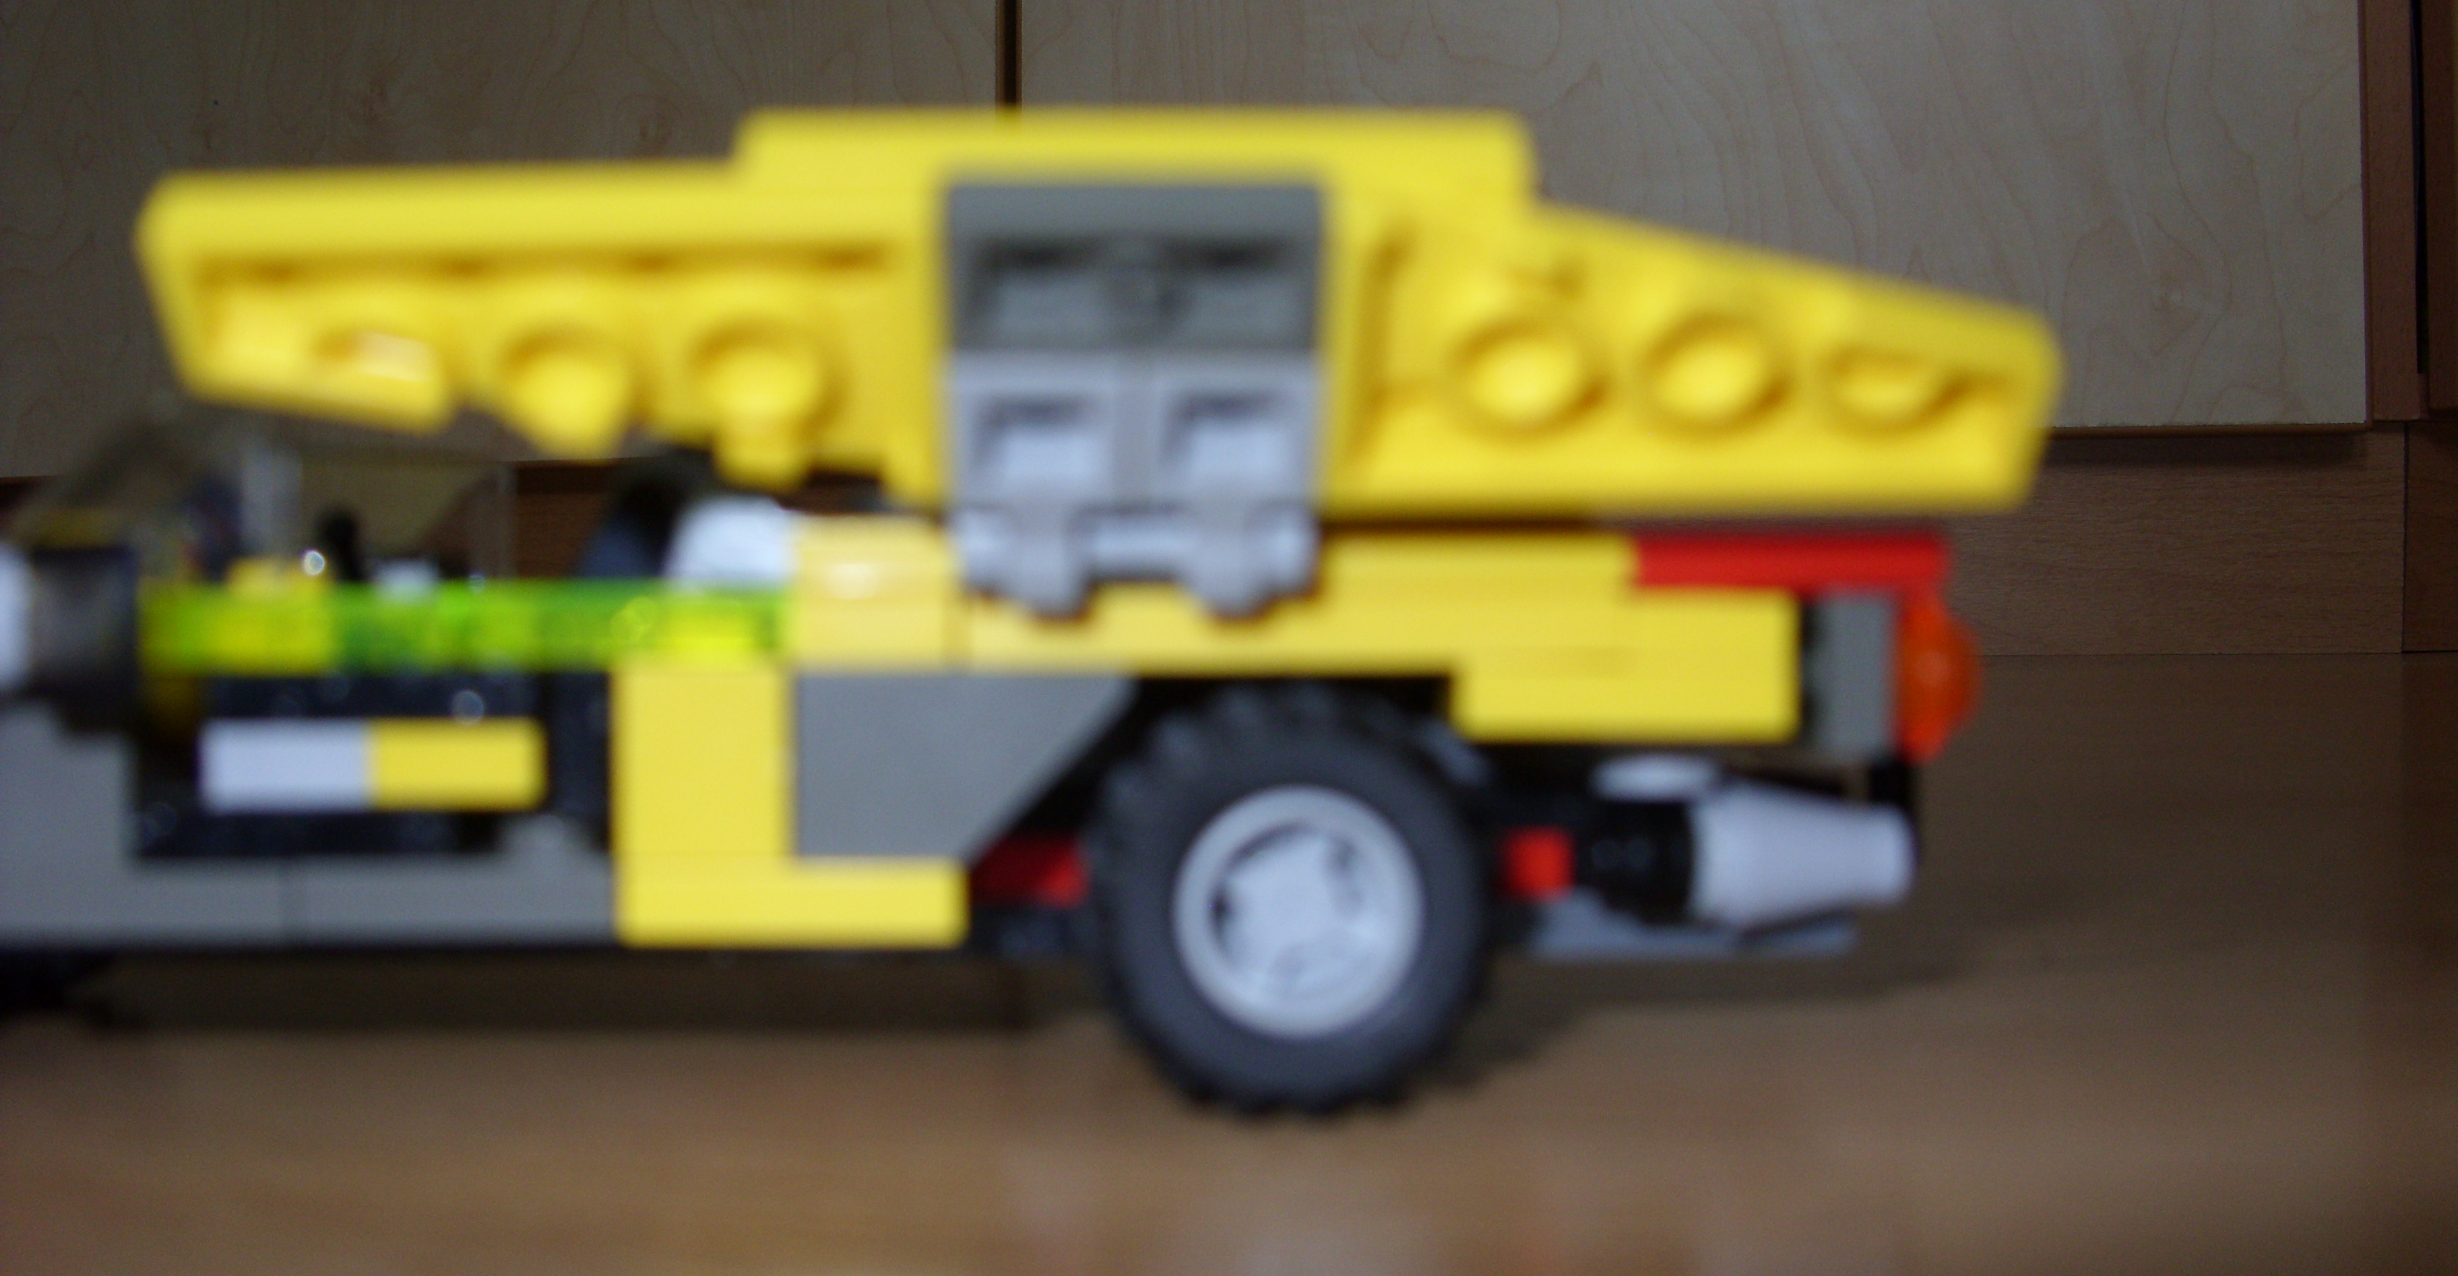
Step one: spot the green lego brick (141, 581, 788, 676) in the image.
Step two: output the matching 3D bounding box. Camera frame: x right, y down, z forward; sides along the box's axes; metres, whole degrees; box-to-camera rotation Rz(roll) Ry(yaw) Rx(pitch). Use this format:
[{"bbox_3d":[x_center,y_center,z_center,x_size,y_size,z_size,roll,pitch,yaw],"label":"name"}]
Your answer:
[{"bbox_3d":[-0.037,0.000,0.133,0.032,0.003,0.008,0,1,-1],"label":"green lego brick"}]

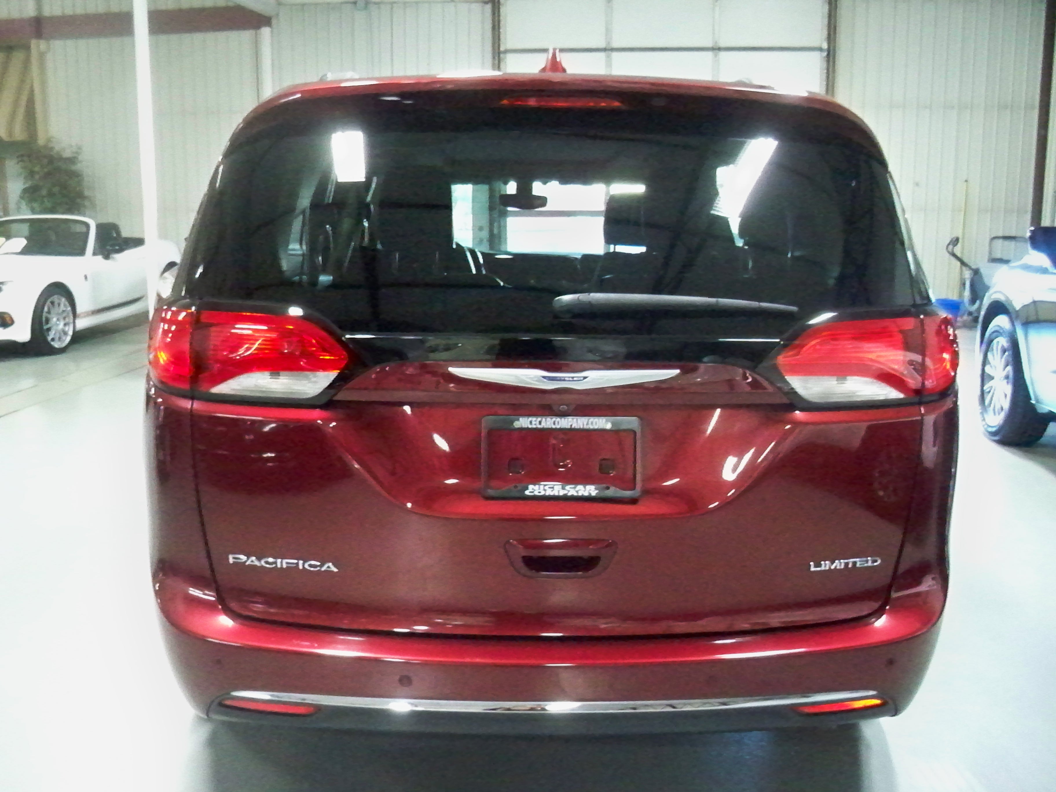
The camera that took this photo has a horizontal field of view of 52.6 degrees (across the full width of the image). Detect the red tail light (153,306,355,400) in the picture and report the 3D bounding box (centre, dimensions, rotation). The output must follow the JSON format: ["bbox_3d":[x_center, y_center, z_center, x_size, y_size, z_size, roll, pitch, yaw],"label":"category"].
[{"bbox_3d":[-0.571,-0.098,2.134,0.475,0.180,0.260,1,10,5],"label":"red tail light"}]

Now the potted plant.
[{"bbox_3d":[-5.200,-1.761,11.756,0.830,2.000,0.830,0,10,-1],"label":"potted plant"}]

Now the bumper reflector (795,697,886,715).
[{"bbox_3d":[0.636,0.630,2.166,0.200,0.030,0.035,-2,10,-13],"label":"bumper reflector"}]

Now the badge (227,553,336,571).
[{"bbox_3d":[-0.483,0.331,2.111,0.232,0.022,0.015,2,10,8],"label":"badge"}]

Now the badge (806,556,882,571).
[{"bbox_3d":[0.638,0.338,2.146,0.157,0.020,0.015,-2,10,-11],"label":"badge"}]

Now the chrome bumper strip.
[{"bbox_3d":[0.058,0.603,2.127,1.320,0.032,0.090,0,10,-1],"label":"chrome bumper strip"}]

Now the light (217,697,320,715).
[{"bbox_3d":[-0.519,0.625,2.138,0.205,0.030,0.035,2,10,10],"label":"light"}]

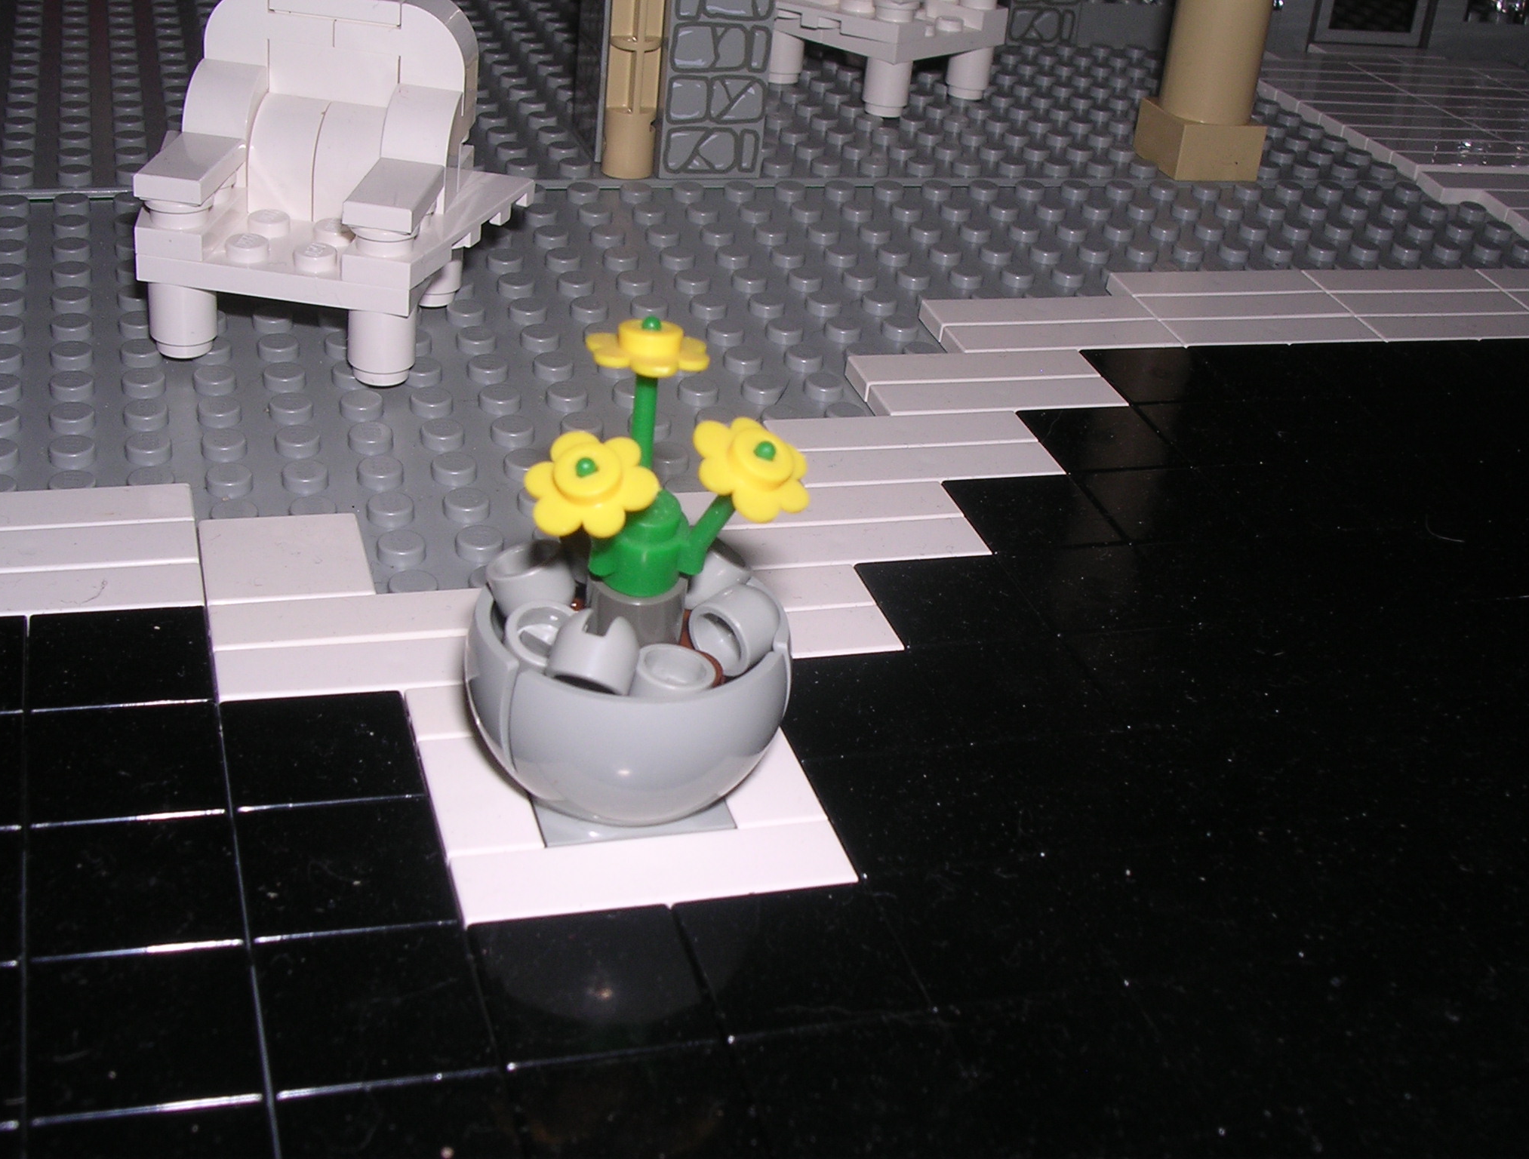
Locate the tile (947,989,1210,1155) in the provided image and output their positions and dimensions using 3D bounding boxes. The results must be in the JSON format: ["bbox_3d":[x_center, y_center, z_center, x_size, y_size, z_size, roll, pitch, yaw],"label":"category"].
[{"bbox_3d":[0.022,0.037,0.140,0.016,0.003,0.016,-4,32,-17],"label":"tile"}]

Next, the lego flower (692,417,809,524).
[{"bbox_3d":[-0.001,-0.009,0.143,0.010,0.003,0.009,36,40,1],"label":"lego flower"}]

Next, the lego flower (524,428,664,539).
[{"bbox_3d":[-0.013,-0.007,0.141,0.010,0.003,0.010,-20,58,-7],"label":"lego flower"}]

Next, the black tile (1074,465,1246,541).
[{"bbox_3d":[0.045,-0.007,0.219,0.016,0.003,0.016,-4,32,-17],"label":"black tile"}]

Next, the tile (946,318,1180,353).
[{"bbox_3d":[0.040,-0.031,0.256,0.032,0.003,0.008,-4,32,-17],"label":"tile"}]

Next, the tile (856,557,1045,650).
[{"bbox_3d":[0.018,0.004,0.195,0.016,0.003,0.016,-4,32,-17],"label":"tile"}]

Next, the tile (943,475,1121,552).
[{"bbox_3d":[0.030,-0.006,0.213,0.016,0.003,0.016,-4,32,-17],"label":"tile"}]

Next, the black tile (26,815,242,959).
[{"bbox_3d":[-0.048,0.024,0.147,0.016,0.003,0.016,-4,32,-17],"label":"black tile"}]

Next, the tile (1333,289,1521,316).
[{"bbox_3d":[0.098,-0.039,0.282,0.032,0.003,0.008,-4,32,-17],"label":"tile"}]

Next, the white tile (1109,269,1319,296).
[{"bbox_3d":[0.066,-0.042,0.279,0.032,0.003,0.008,-4,32,-17],"label":"white tile"}]

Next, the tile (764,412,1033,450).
[{"bbox_3d":[0.016,-0.016,0.227,0.032,0.003,0.008,-4,32,-17],"label":"tile"}]

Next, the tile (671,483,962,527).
[{"bbox_3d":[0.006,-0.006,0.210,0.032,0.003,0.008,-4,32,-17],"label":"tile"}]

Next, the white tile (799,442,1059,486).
[{"bbox_3d":[0.018,-0.012,0.220,0.032,0.003,0.008,-4,32,-17],"label":"white tile"}]

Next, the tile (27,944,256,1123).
[{"bbox_3d":[-0.044,0.033,0.136,0.016,0.003,0.016,-4,32,-17],"label":"tile"}]

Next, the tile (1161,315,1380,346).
[{"bbox_3d":[0.070,-0.033,0.267,0.032,0.003,0.008,-4,32,-17],"label":"tile"}]

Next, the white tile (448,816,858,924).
[{"bbox_3d":[-0.009,0.025,0.154,0.032,0.003,0.008,-4,32,-17],"label":"white tile"}]

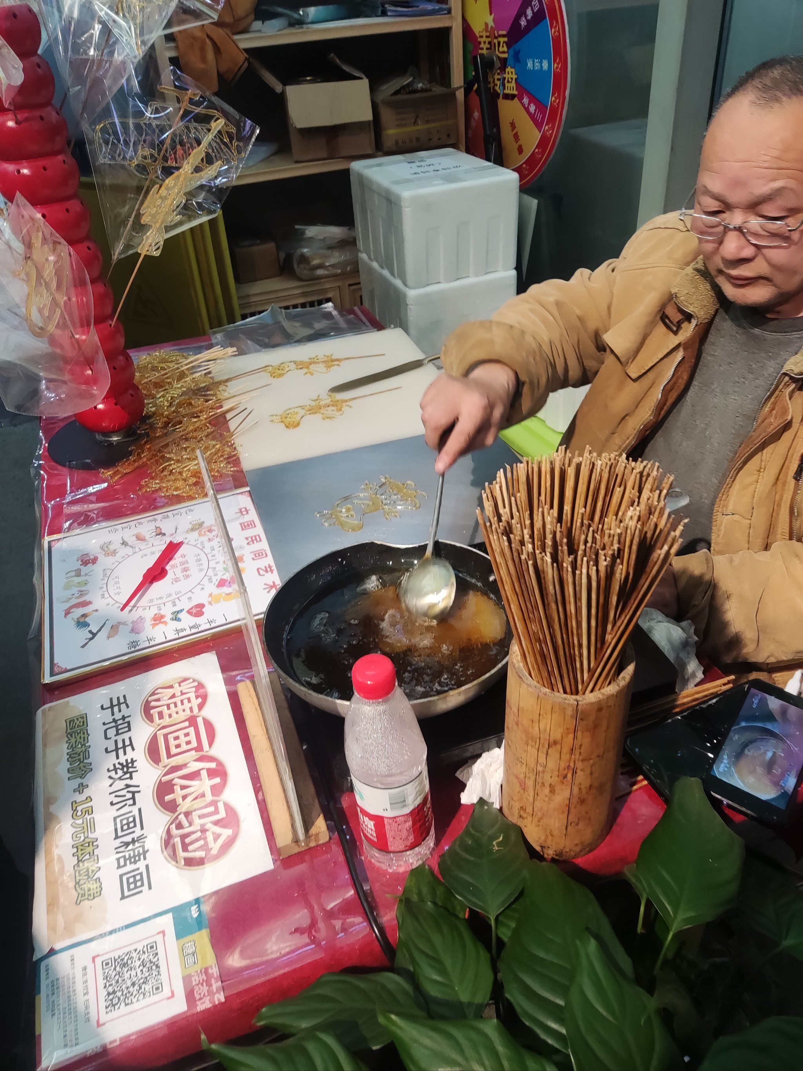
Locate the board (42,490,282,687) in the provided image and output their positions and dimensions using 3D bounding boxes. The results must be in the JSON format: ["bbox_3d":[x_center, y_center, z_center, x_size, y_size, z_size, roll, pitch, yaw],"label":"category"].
[{"bbox_3d":[-0.325,0.046,1.039,0.300,0.025,0.304,-15,36,-14],"label":"board"}]

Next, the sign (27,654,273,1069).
[{"bbox_3d":[-0.244,0.266,0.737,0.204,0.014,0.389,-16,36,-14],"label":"sign"}]

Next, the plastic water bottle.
[{"bbox_3d":[-0.011,0.185,0.634,0.067,0.215,0.067,-4,35,3],"label":"plastic water bottle"}]

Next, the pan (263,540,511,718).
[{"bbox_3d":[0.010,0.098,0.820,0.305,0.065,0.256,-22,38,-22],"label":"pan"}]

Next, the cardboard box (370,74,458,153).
[{"bbox_3d":[0.006,-1.248,2.272,0.230,0.165,0.250,-15,36,-13],"label":"cardboard box"}]

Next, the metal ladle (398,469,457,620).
[{"bbox_3d":[0.039,-0.015,0.812,0.058,0.215,0.035,4,4,3],"label":"metal ladle"}]

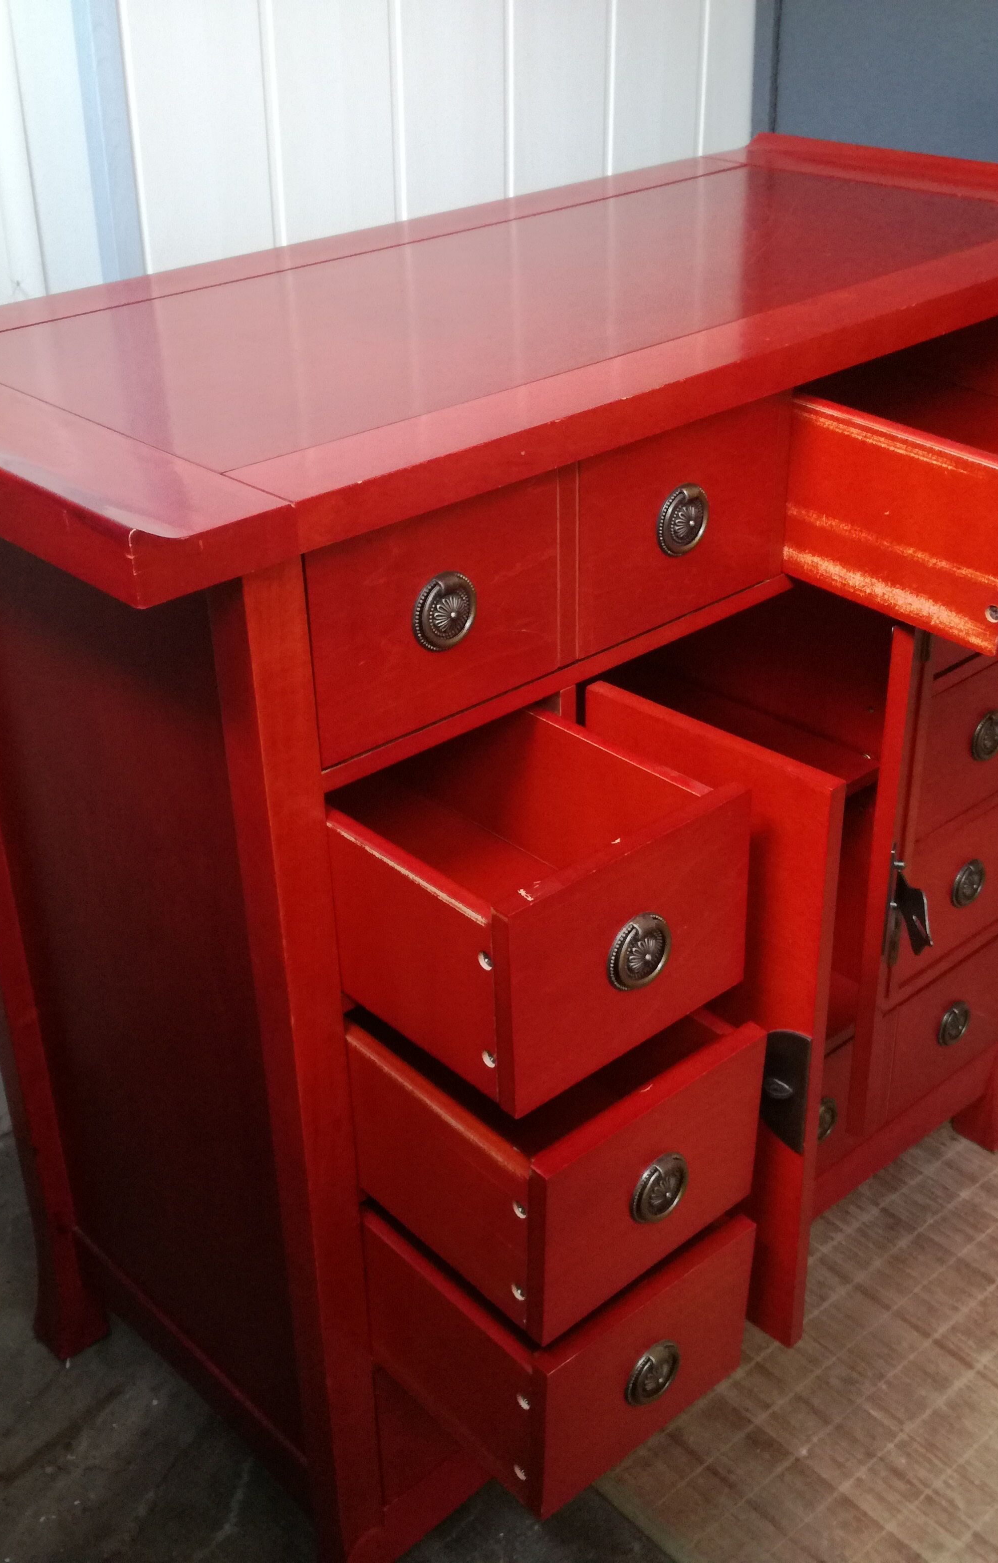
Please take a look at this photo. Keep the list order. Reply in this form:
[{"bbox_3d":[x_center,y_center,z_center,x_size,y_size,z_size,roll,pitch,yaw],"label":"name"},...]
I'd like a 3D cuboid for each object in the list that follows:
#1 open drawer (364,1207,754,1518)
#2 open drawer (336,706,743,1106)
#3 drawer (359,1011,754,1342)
[{"bbox_3d":[-0.013,0.343,1.259,0.199,0.152,0.383,-25,39,-34],"label":"open drawer"},{"bbox_3d":[-0.038,0.039,1.103,0.199,0.144,0.383,-25,36,-34],"label":"open drawer"},{"bbox_3d":[-0.018,0.196,1.172,0.199,0.148,0.383,-25,38,-34],"label":"drawer"}]

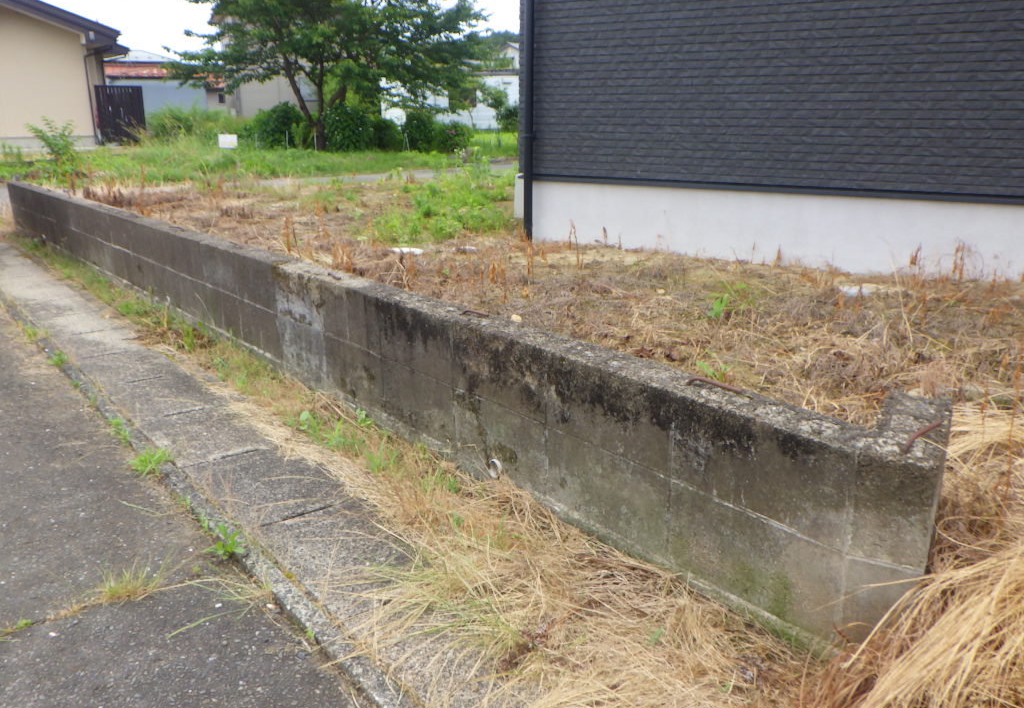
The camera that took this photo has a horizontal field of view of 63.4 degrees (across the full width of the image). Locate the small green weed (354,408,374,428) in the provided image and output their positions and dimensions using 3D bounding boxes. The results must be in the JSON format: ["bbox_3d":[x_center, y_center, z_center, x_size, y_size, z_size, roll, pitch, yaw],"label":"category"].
[{"bbox_3d":[-0.479,0.209,2.690,0.062,0.055,0.055,-4,17,-10],"label":"small green weed"}]

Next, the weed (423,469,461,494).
[{"bbox_3d":[-0.195,0.352,2.290,0.108,0.048,0.085,-2,17,-5],"label":"weed"}]

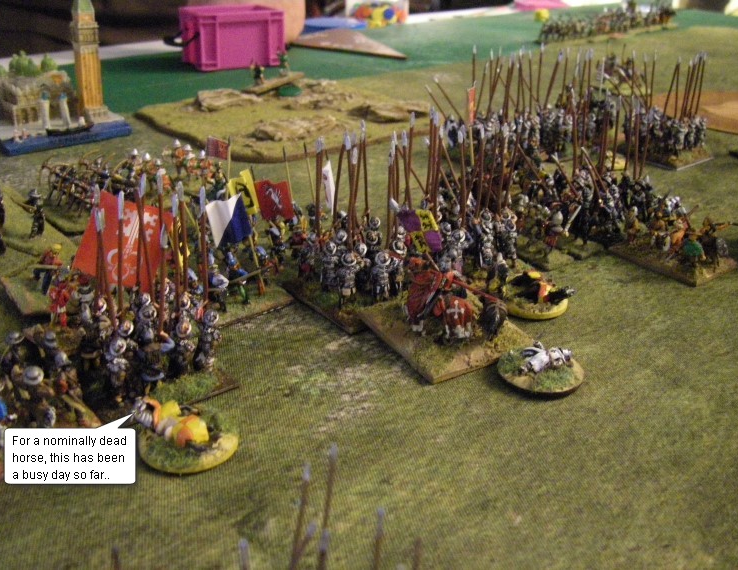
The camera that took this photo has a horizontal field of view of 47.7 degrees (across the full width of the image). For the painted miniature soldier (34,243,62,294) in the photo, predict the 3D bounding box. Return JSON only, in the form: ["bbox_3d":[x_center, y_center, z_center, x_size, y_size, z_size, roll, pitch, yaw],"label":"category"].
[{"bbox_3d":[-0.107,-0.005,0.278,0.009,0.016,0.007,0,28,-4],"label":"painted miniature soldier"}]

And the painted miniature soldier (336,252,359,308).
[{"bbox_3d":[-0.007,-0.002,0.290,0.009,0.020,0.007,-15,30,-28],"label":"painted miniature soldier"}]

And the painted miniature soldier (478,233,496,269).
[{"bbox_3d":[0.043,-0.014,0.307,0.006,0.016,0.006,-14,33,-28],"label":"painted miniature soldier"}]

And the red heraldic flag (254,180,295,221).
[{"bbox_3d":[-0.035,-0.031,0.311,0.012,0.016,0.004,-9,27,-3],"label":"red heraldic flag"}]

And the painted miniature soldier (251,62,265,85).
[{"bbox_3d":[-0.066,-0.125,0.495,0.009,0.011,0.006,3,28,0],"label":"painted miniature soldier"}]

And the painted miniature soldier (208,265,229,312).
[{"bbox_3d":[-0.049,0.001,0.272,0.008,0.014,0.006,-16,33,-30],"label":"painted miniature soldier"}]

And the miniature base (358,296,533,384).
[{"bbox_3d":[0.025,0.014,0.270,0.041,0.003,0.042,-14,33,-28],"label":"miniature base"}]

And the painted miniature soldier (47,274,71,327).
[{"bbox_3d":[-0.103,0.005,0.277,0.009,0.018,0.007,-17,31,-31],"label":"painted miniature soldier"}]

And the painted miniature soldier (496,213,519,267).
[{"bbox_3d":[0.051,-0.016,0.309,0.007,0.018,0.007,-14,33,-28],"label":"painted miniature soldier"}]

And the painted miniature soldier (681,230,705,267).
[{"bbox_3d":[0.125,-0.014,0.321,0.009,0.014,0.009,-18,31,-33],"label":"painted miniature soldier"}]

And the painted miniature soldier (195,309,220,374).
[{"bbox_3d":[-0.049,0.017,0.251,0.009,0.021,0.008,-15,30,-28],"label":"painted miniature soldier"}]

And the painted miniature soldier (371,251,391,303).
[{"bbox_3d":[0.004,-0.003,0.293,0.008,0.019,0.007,-15,30,-28],"label":"painted miniature soldier"}]

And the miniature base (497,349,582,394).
[{"bbox_3d":[0.053,0.026,0.257,0.026,0.003,0.026,0,26,0],"label":"miniature base"}]

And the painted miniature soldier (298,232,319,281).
[{"bbox_3d":[-0.021,-0.010,0.294,0.006,0.016,0.007,-16,34,-31],"label":"painted miniature soldier"}]

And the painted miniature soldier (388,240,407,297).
[{"bbox_3d":[0.010,-0.006,0.285,0.006,0.019,0.007,-15,33,-29],"label":"painted miniature soldier"}]

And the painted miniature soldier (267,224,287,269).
[{"bbox_3d":[-0.035,-0.015,0.319,0.008,0.017,0.008,-18,31,-33],"label":"painted miniature soldier"}]

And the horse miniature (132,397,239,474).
[{"bbox_3d":[-0.047,0.037,0.214,0.026,0.009,0.025,20,33,29],"label":"horse miniature"}]

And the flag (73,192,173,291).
[{"bbox_3d":[-0.081,-0.015,0.278,0.027,0.030,0.004,14,17,-30],"label":"flag"}]

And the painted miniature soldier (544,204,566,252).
[{"bbox_3d":[0.074,-0.023,0.332,0.009,0.020,0.009,-18,31,-33],"label":"painted miniature soldier"}]

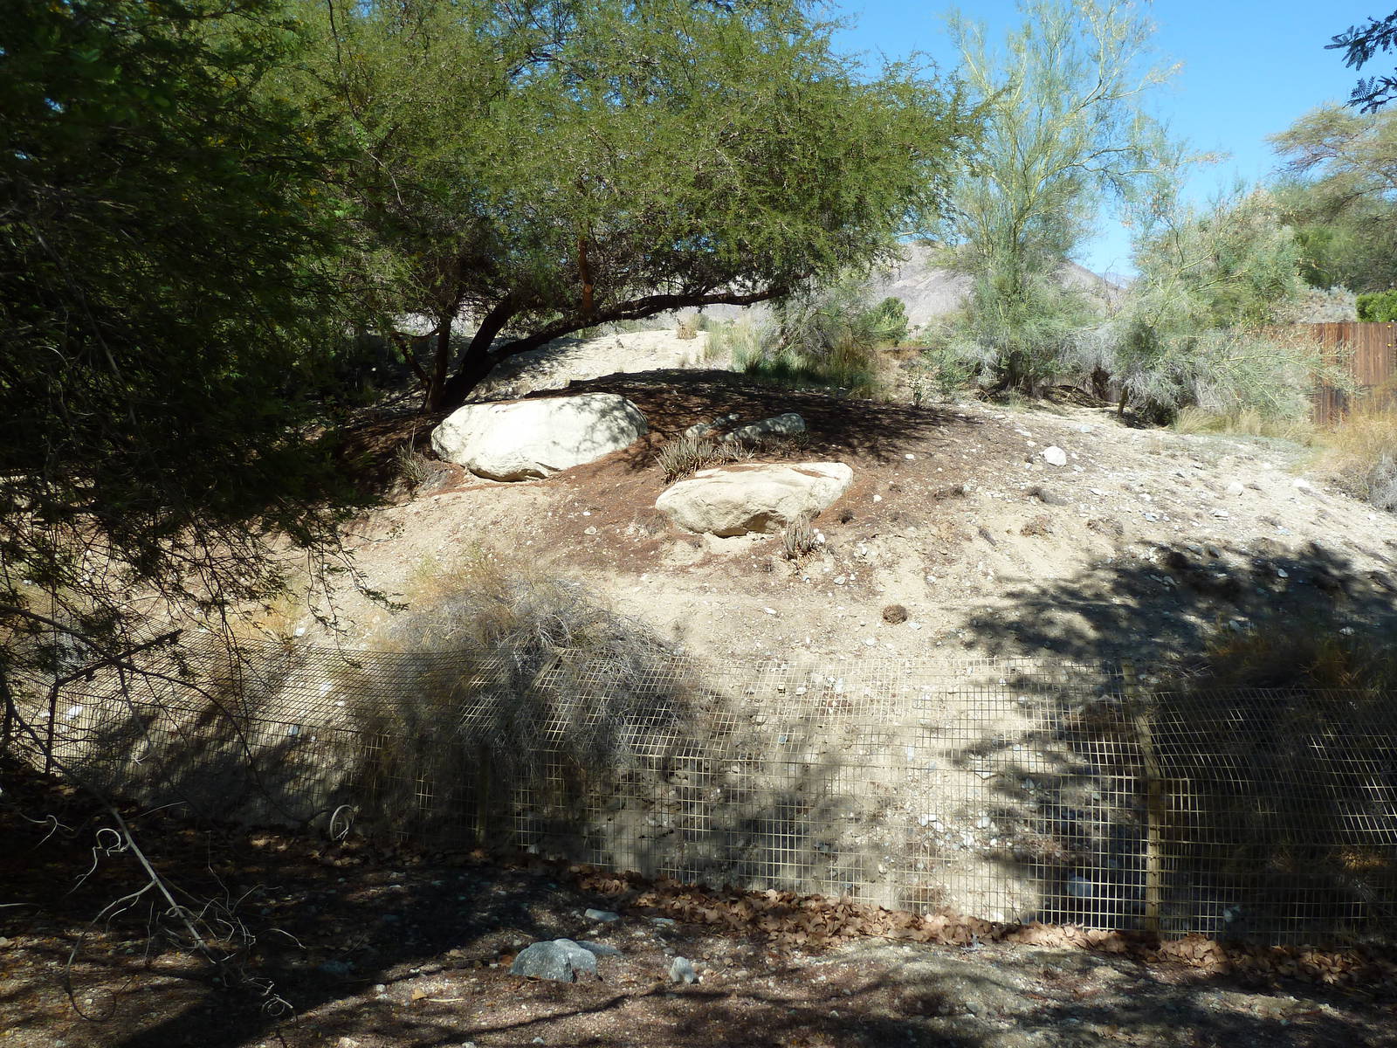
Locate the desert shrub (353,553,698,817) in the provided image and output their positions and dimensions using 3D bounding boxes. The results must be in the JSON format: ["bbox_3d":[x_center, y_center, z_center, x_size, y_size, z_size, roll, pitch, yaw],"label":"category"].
[{"bbox_3d":[-0.702,0.605,4.900,1.430,1.020,1.200,0,2,-8],"label":"desert shrub"}]

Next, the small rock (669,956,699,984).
[{"bbox_3d":[-0.045,1.357,3.560,0.083,0.070,0.075,0,2,-1],"label":"small rock"}]

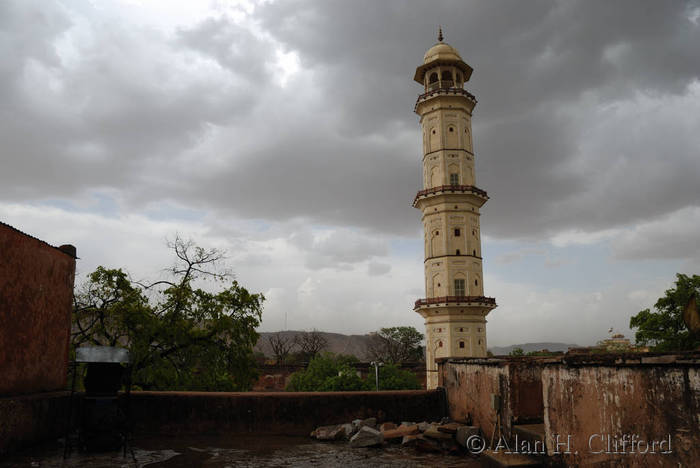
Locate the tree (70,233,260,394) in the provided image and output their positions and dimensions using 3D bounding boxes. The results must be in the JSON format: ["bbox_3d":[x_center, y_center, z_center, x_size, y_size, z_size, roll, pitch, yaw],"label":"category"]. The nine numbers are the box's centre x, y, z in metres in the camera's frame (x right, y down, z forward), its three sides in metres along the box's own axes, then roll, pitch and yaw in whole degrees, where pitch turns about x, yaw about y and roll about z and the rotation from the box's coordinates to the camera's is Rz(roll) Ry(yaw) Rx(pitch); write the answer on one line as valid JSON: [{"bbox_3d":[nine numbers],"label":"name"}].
[{"bbox_3d":[-7.438,5.303,20.327,8.100,10.720,7.500,0,-14,0],"label":"tree"}]

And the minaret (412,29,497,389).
[{"bbox_3d":[10.629,-2.689,55.256,8.010,42.910,8.010,0,-14,0],"label":"minaret"}]

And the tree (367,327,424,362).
[{"bbox_3d":[6.286,18.855,75.682,8.960,10.920,8.500,0,-14,0],"label":"tree"}]

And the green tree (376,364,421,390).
[{"bbox_3d":[3.954,13.059,41.062,3.400,5.550,4.400,0,-14,0],"label":"green tree"}]

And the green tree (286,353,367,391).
[{"bbox_3d":[-1.652,11.927,38.256,6.040,6.440,6.000,0,-14,0],"label":"green tree"}]

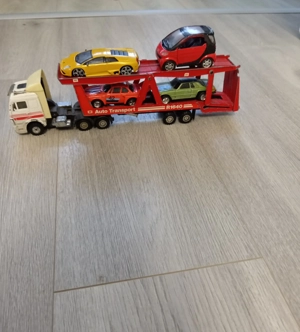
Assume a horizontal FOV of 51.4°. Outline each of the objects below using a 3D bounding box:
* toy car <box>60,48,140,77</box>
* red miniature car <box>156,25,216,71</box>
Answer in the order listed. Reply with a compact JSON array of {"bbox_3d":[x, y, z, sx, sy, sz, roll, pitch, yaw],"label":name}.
[{"bbox_3d":[-0.067,-0.141,0.414,0.104,0.026,0.047,-6,42,-10],"label":"toy car"},{"bbox_3d":[0.045,-0.163,0.426,0.073,0.045,0.045,-6,42,-10],"label":"red miniature car"}]

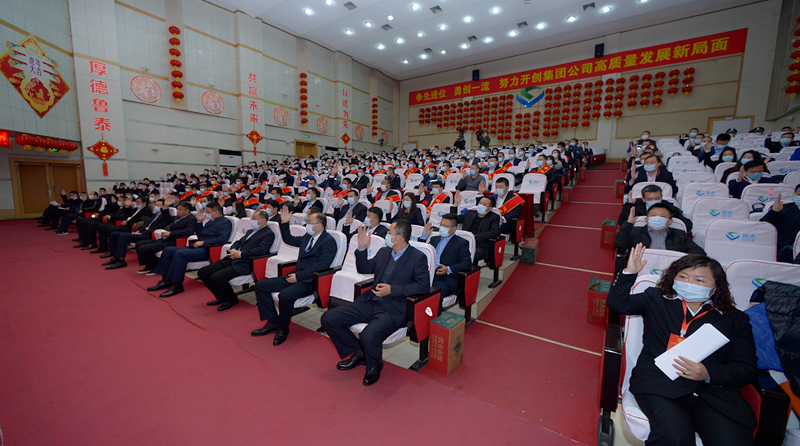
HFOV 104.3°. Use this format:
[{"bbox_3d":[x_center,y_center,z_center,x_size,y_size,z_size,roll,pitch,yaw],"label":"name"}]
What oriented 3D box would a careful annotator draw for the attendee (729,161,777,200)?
[{"bbox_3d":[5.113,-0.288,4.455,0.600,1.165,0.850,5,8,34],"label":"attendee"}]

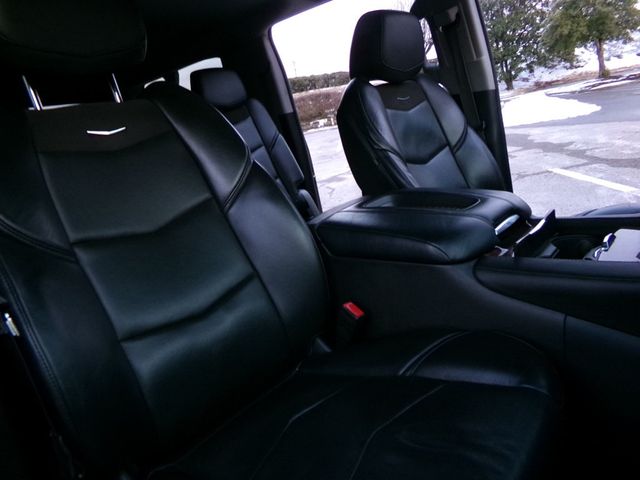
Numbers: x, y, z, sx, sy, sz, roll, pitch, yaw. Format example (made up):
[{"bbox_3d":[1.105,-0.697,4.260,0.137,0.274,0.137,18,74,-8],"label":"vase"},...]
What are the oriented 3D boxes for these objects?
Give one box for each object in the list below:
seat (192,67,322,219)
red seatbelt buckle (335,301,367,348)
[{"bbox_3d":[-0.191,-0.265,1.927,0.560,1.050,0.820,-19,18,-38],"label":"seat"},{"bbox_3d":[0.059,0.172,0.895,0.046,0.085,0.028,34,39,29],"label":"red seatbelt buckle"}]

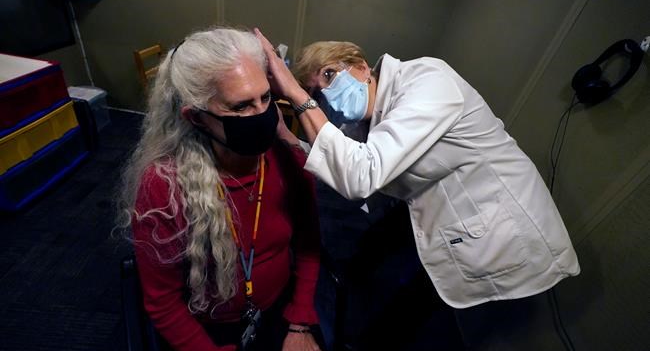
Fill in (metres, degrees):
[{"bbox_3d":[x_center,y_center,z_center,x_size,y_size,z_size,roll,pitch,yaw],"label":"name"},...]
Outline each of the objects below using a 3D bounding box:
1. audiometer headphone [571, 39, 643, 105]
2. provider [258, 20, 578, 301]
[{"bbox_3d":[0.910,-0.335,0.930,0.075,0.185,0.140,9,49,-6],"label":"audiometer headphone"},{"bbox_3d":[0.226,0.244,1.045,0.950,1.310,0.560,9,34,-6],"label":"provider"}]

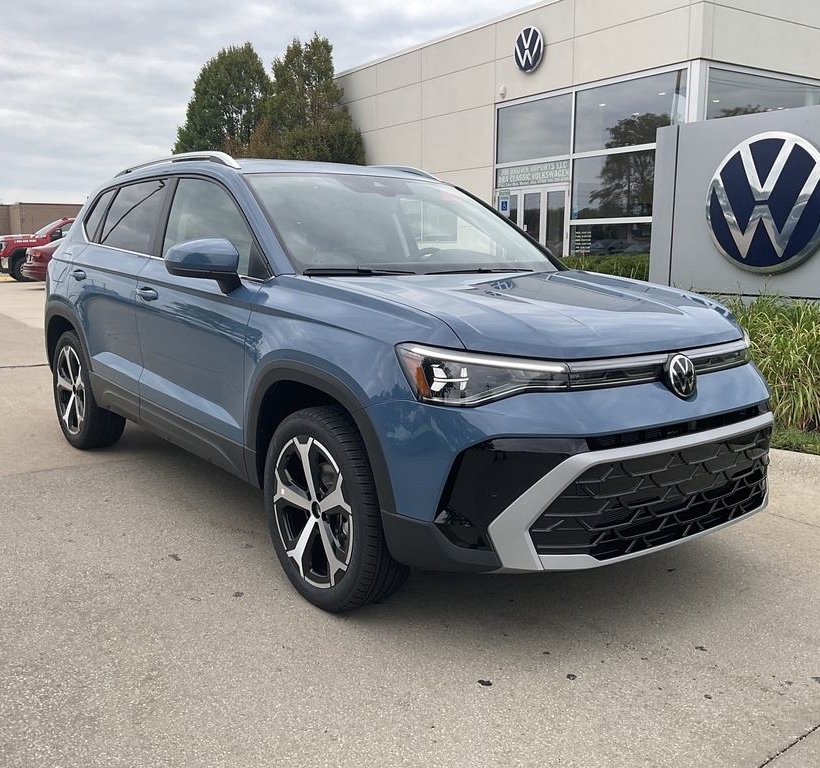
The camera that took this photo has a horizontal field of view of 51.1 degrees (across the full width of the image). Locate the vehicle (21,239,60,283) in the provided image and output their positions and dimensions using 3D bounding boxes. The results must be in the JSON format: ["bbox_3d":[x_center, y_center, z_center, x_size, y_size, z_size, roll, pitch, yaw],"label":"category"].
[{"bbox_3d":[-8.795,-3.630,25.503,4.700,1.450,1.830,-7,12,-37],"label":"vehicle"}]

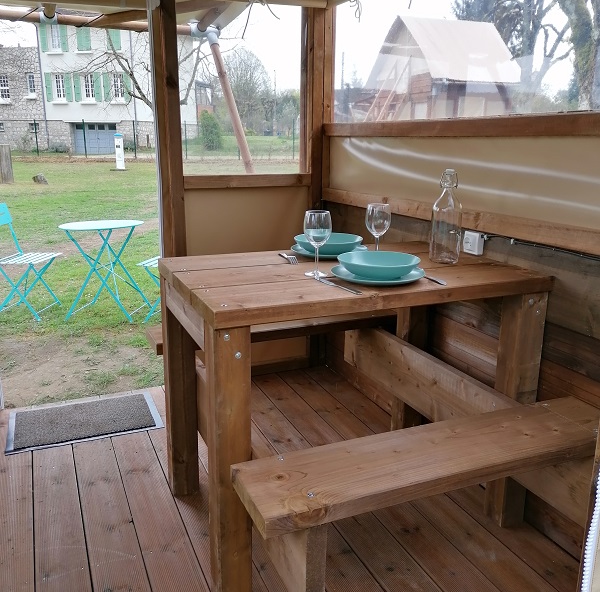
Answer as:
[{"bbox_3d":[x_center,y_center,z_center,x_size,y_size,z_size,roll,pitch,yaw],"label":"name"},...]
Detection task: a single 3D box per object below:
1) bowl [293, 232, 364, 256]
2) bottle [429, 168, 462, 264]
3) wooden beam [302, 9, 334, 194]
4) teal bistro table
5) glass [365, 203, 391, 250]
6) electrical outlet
[{"bbox_3d":[0.100,-0.176,2.089,0.230,0.050,0.230,1,14,0],"label":"bowl"},{"bbox_3d":[0.456,-0.246,1.928,0.094,0.281,0.094,-6,15,-23],"label":"bottle"},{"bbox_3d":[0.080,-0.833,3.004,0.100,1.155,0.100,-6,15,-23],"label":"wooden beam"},{"bbox_3d":[-1.461,-0.190,4.711,0.600,0.710,0.600,3,14,8],"label":"teal bistro table"},{"bbox_3d":[0.236,-0.192,1.917,0.078,0.178,0.078,1,14,0],"label":"glass"},{"bbox_3d":[0.568,-0.177,2.051,0.042,0.074,0.074,-6,15,-23],"label":"electrical outlet"}]

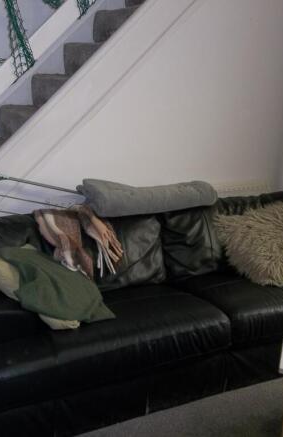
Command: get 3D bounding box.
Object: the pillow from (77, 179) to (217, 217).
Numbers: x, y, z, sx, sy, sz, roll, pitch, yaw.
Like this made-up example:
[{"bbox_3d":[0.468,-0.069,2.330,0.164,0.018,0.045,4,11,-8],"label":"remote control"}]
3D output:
[{"bbox_3d":[0.035,-0.121,2.339,0.690,0.155,0.270,-4,15,-26],"label":"pillow"}]

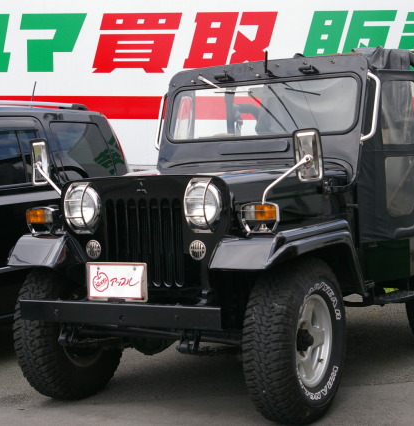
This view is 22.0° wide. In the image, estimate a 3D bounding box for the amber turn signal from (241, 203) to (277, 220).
[{"bbox_3d":[0.237,-0.005,4.689,0.167,0.079,0.076,-1,3,31],"label":"amber turn signal"}]

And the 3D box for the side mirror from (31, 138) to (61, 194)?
[{"bbox_3d":[-0.862,-0.254,5.514,0.151,0.242,0.061,0,4,43],"label":"side mirror"}]

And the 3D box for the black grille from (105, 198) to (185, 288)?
[{"bbox_3d":[-0.283,0.138,4.996,0.434,0.414,0.061,-1,3,31],"label":"black grille"}]

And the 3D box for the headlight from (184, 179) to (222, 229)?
[{"bbox_3d":[-0.020,-0.038,4.785,0.207,0.227,0.111,-1,3,31],"label":"headlight"}]

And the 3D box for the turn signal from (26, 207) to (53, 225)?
[{"bbox_3d":[-0.821,0.013,5.316,0.167,0.077,0.076,-1,3,31],"label":"turn signal"}]

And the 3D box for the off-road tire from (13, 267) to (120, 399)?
[{"bbox_3d":[-0.708,0.597,5.559,0.242,0.752,0.757,-1,3,28],"label":"off-road tire"}]

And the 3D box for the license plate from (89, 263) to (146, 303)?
[{"bbox_3d":[-0.403,0.314,4.786,0.333,0.173,0.015,-1,3,31],"label":"license plate"}]

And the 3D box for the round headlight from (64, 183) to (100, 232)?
[{"bbox_3d":[-0.607,-0.029,5.133,0.207,0.227,0.111,-1,3,31],"label":"round headlight"}]

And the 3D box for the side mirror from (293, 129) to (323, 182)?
[{"bbox_3d":[0.450,-0.258,4.737,0.141,0.242,0.056,-2,3,13],"label":"side mirror"}]

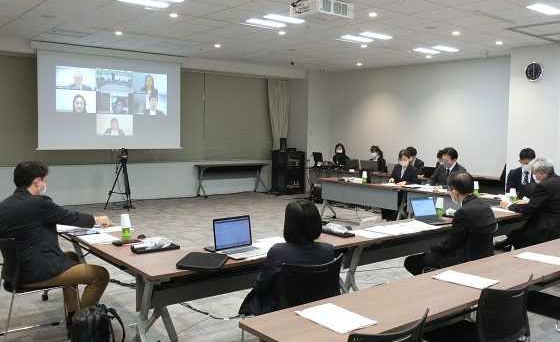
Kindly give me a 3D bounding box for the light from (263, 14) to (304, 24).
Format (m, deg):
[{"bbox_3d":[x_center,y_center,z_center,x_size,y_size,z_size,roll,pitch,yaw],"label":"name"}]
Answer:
[{"bbox_3d":[0.078,-2.051,7.397,0.615,0.060,0.185,-2,5,-39],"label":"light"}]

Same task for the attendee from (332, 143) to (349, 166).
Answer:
[{"bbox_3d":[1.397,0.004,12.685,0.470,1.250,0.680,4,5,40],"label":"attendee"}]

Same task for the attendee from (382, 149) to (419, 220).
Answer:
[{"bbox_3d":[2.010,0.288,8.875,0.500,1.240,0.750,5,6,43],"label":"attendee"}]

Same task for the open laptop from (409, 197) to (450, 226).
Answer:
[{"bbox_3d":[1.425,0.374,5.116,0.325,0.205,0.295,-1,5,-30],"label":"open laptop"}]

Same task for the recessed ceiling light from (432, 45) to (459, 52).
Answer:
[{"bbox_3d":[2.879,-2.115,9.544,0.620,0.060,0.170,-3,5,-40],"label":"recessed ceiling light"}]

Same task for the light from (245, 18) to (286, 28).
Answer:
[{"bbox_3d":[-0.178,-2.080,7.716,0.615,0.060,0.185,-2,5,-39],"label":"light"}]

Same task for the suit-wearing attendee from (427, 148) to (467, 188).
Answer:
[{"bbox_3d":[2.497,0.327,8.088,0.680,1.320,0.510,-2,5,-39],"label":"suit-wearing attendee"}]

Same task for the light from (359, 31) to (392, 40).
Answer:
[{"bbox_3d":[1.510,-2.106,8.539,0.615,0.060,0.185,-2,5,-39],"label":"light"}]

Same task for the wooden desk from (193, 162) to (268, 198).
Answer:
[{"bbox_3d":[-1.084,0.211,12.864,1.800,0.710,0.450,-2,5,-39],"label":"wooden desk"}]

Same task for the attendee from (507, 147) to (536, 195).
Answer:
[{"bbox_3d":[3.340,0.366,7.512,0.500,1.330,0.750,5,6,42],"label":"attendee"}]

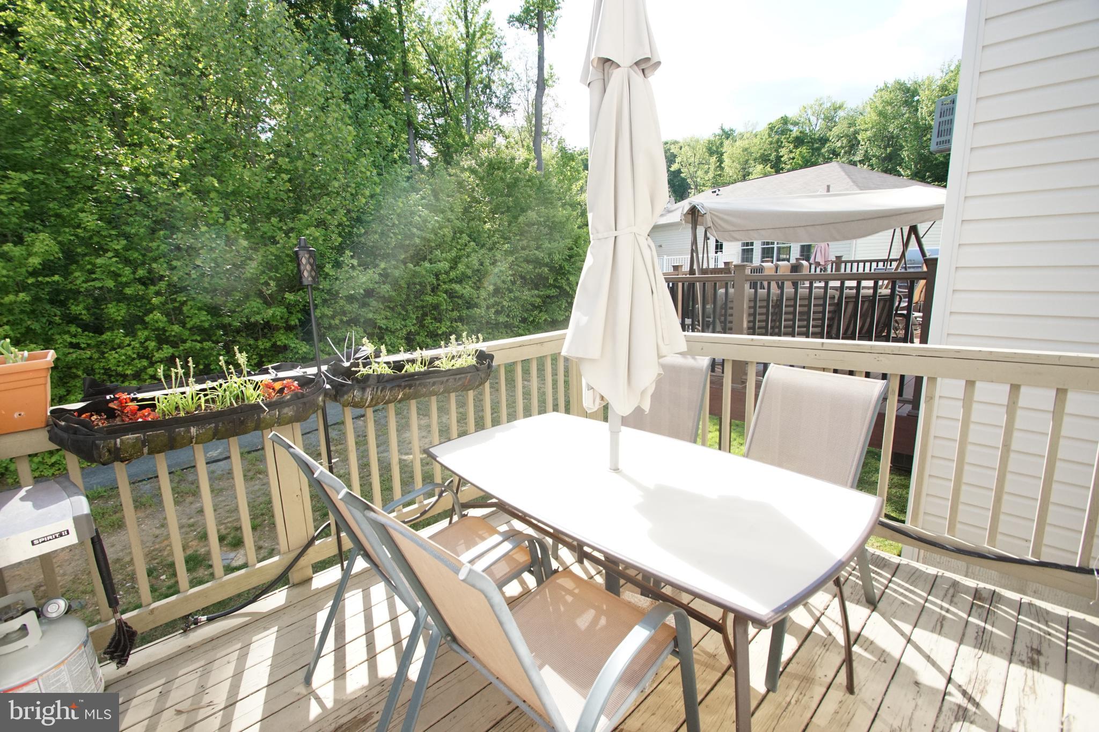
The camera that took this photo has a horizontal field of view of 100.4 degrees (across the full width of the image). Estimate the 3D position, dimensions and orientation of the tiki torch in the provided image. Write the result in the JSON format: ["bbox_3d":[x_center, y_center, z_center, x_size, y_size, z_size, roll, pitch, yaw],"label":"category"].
[{"bbox_3d":[-1.097,0.239,2.226,0.090,1.670,0.090,-7,11,-26],"label":"tiki torch"}]

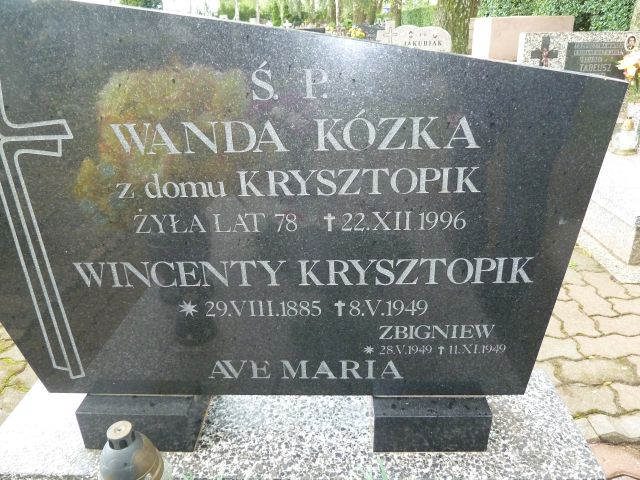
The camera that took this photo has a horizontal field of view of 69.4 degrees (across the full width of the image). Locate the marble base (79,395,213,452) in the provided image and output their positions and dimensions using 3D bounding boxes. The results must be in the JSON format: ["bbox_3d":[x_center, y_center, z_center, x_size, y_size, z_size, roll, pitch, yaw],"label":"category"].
[{"bbox_3d":[-0.344,0.328,0.934,0.210,0.089,0.154,0,29,3],"label":"marble base"}]

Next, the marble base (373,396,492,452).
[{"bbox_3d":[0.208,0.323,0.913,0.210,0.089,0.154,0,29,3],"label":"marble base"}]

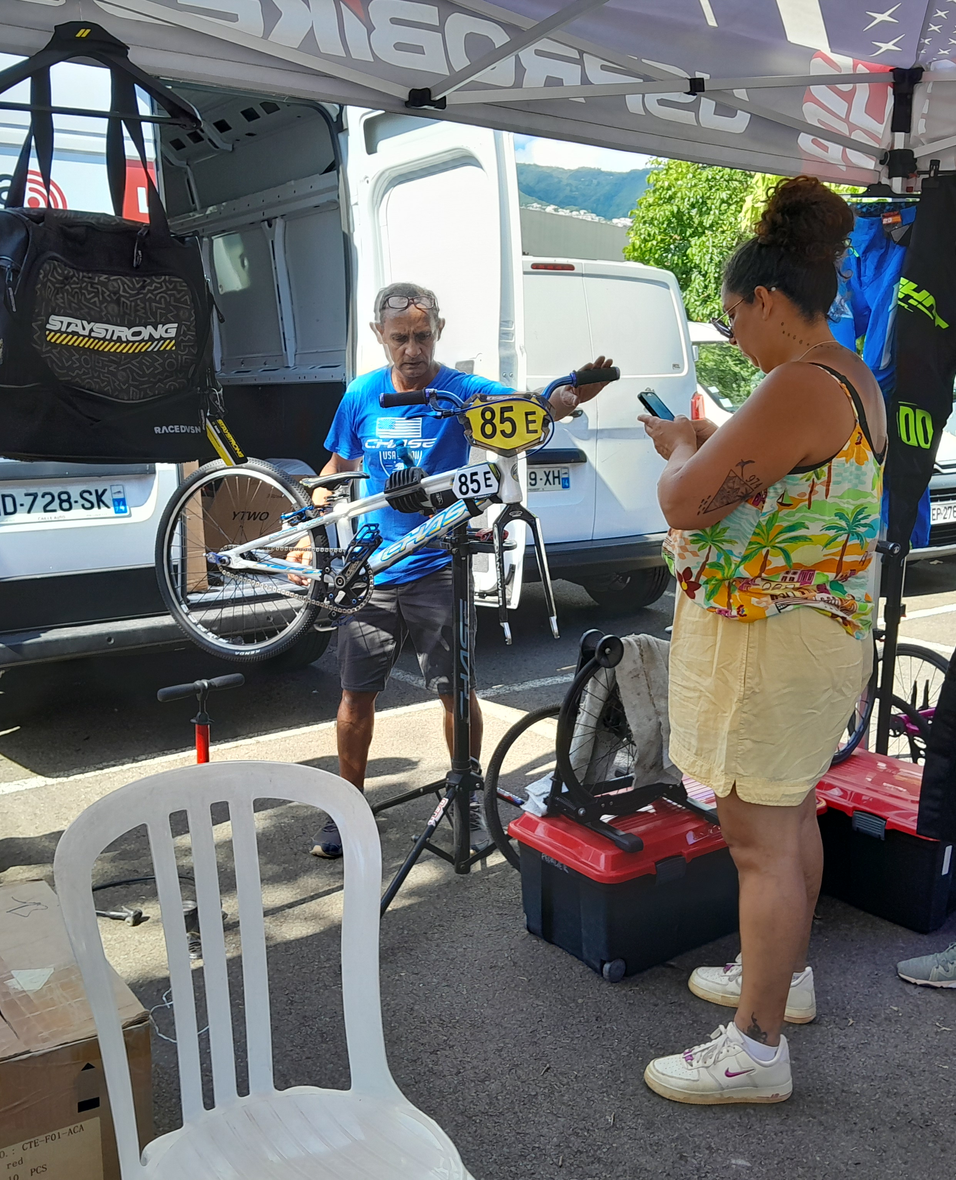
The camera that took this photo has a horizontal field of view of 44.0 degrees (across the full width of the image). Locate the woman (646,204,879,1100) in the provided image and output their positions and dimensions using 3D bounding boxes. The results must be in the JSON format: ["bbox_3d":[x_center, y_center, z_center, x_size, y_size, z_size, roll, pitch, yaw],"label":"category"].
[{"bbox_3d":[0.534,0.110,2.333,0.490,1.754,0.479,5,13,21],"label":"woman"}]

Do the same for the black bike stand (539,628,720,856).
[{"bbox_3d":[0.377,0.336,2.749,0.377,0.439,0.347,-10,16,-39],"label":"black bike stand"}]

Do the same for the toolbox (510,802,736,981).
[{"bbox_3d":[0.486,0.677,3.000,0.724,0.357,0.377,-8,15,-33],"label":"toolbox"}]

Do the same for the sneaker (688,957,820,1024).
[{"bbox_3d":[0.627,0.874,2.670,0.286,0.117,0.107,4,13,19],"label":"sneaker"}]

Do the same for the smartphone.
[{"bbox_3d":[0.376,-0.328,2.309,0.010,0.155,0.075,-42,-5,24],"label":"smartphone"}]

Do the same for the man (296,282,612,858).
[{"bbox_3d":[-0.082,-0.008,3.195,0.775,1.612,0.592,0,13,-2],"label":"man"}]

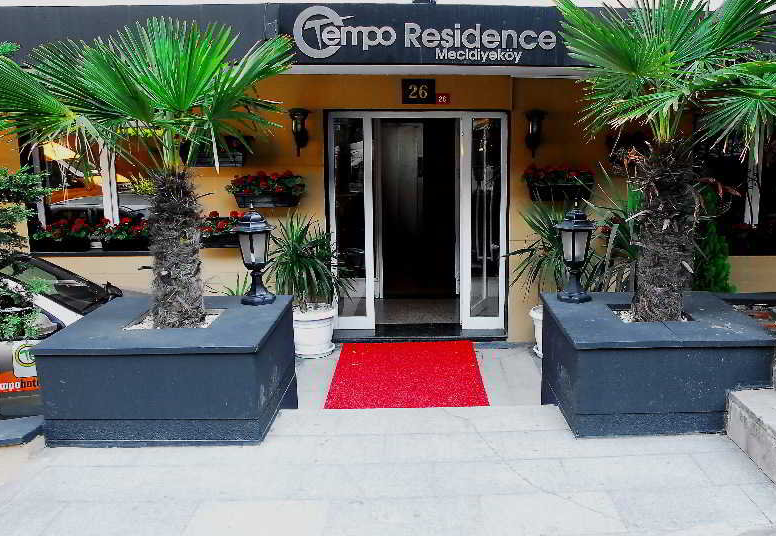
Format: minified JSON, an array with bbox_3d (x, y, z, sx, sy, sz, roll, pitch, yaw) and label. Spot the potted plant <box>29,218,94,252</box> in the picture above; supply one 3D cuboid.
[{"bbox_3d":[-3.074,-0.306,5.648,0.520,0.309,0.250,0,12,0],"label":"potted plant"}]

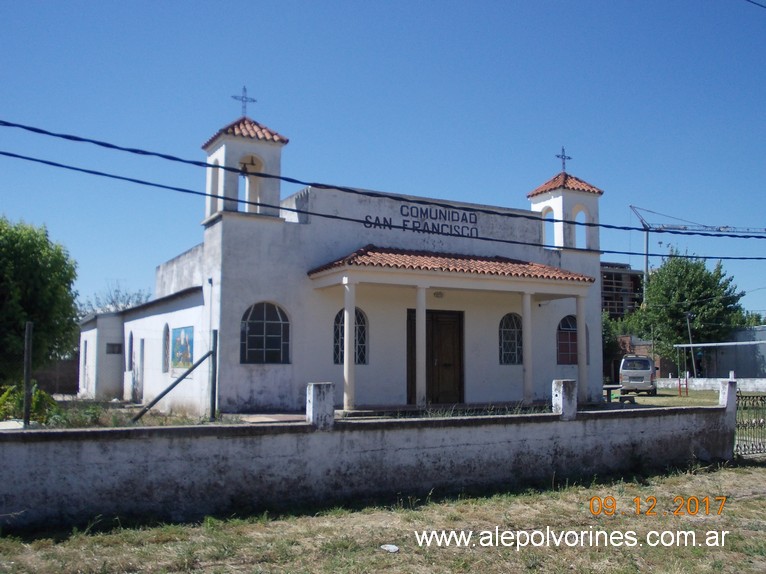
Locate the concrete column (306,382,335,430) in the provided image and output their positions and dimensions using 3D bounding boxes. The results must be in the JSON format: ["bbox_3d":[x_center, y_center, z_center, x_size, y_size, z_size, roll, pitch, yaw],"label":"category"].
[{"bbox_3d":[-0.786,1.495,10.440,0.275,0.567,0.235,3,-7,-29],"label":"concrete column"}]

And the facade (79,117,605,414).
[{"bbox_3d":[-1.688,0.075,27.030,12.485,7.227,15.730,3,-7,-29],"label":"facade"}]

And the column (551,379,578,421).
[{"bbox_3d":[2.669,1.670,12.342,0.265,0.563,0.240,3,-7,-29],"label":"column"}]

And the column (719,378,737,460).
[{"bbox_3d":[5.804,2.257,14.166,0.230,1.323,0.205,3,-7,-29],"label":"column"}]

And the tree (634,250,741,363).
[{"bbox_3d":[20.286,1.832,56.000,7.237,8.794,6.939,3,-7,-29],"label":"tree"}]

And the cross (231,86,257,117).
[{"bbox_3d":[-3.432,-4.585,20.788,0.682,0.772,0.080,3,-7,-29],"label":"cross"}]

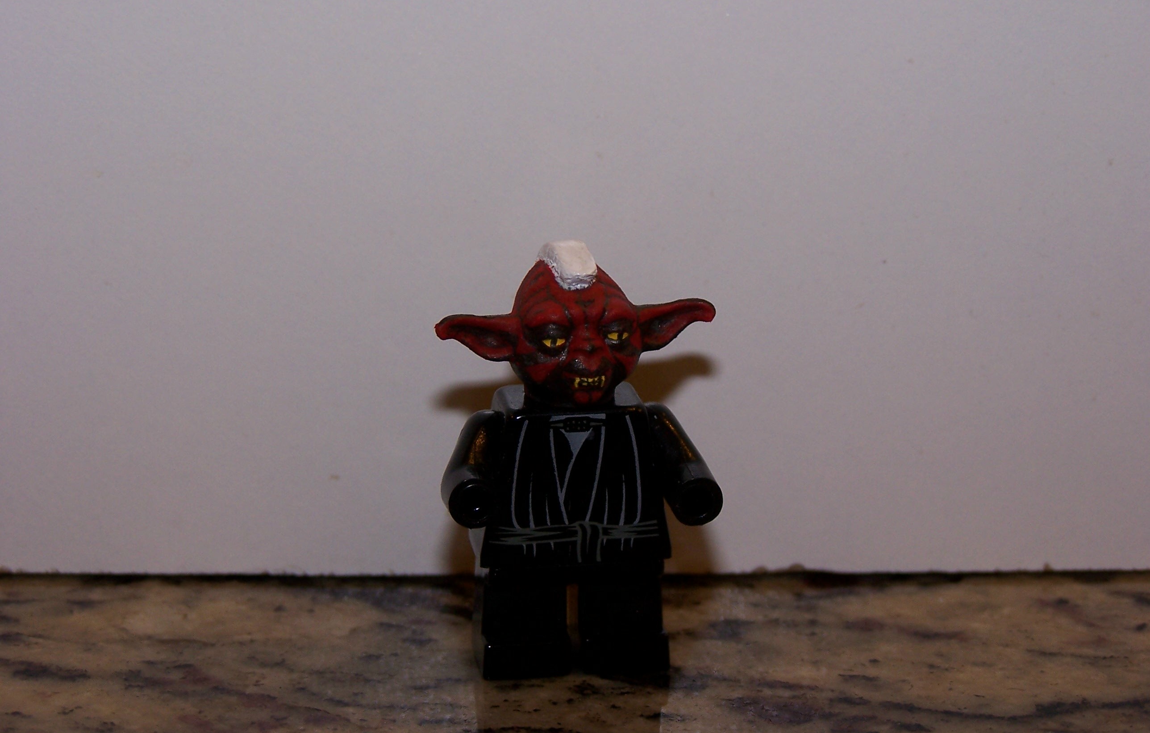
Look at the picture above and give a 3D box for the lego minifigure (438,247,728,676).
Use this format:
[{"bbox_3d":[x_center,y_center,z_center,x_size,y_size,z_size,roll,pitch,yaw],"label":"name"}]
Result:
[{"bbox_3d":[0.000,0.007,0.224,0.024,0.036,0.013,-2,16,-9],"label":"lego minifigure"}]

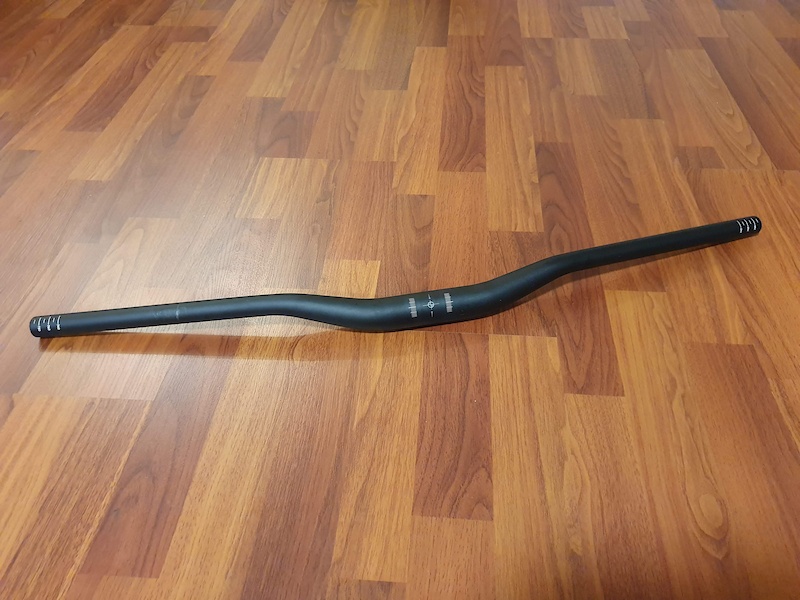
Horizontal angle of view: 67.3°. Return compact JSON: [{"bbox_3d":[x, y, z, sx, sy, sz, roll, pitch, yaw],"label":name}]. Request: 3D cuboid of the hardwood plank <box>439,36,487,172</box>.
[{"bbox_3d":[0.102,-0.321,0.949,0.064,0.012,0.426,3,47,5],"label":"hardwood plank"}]

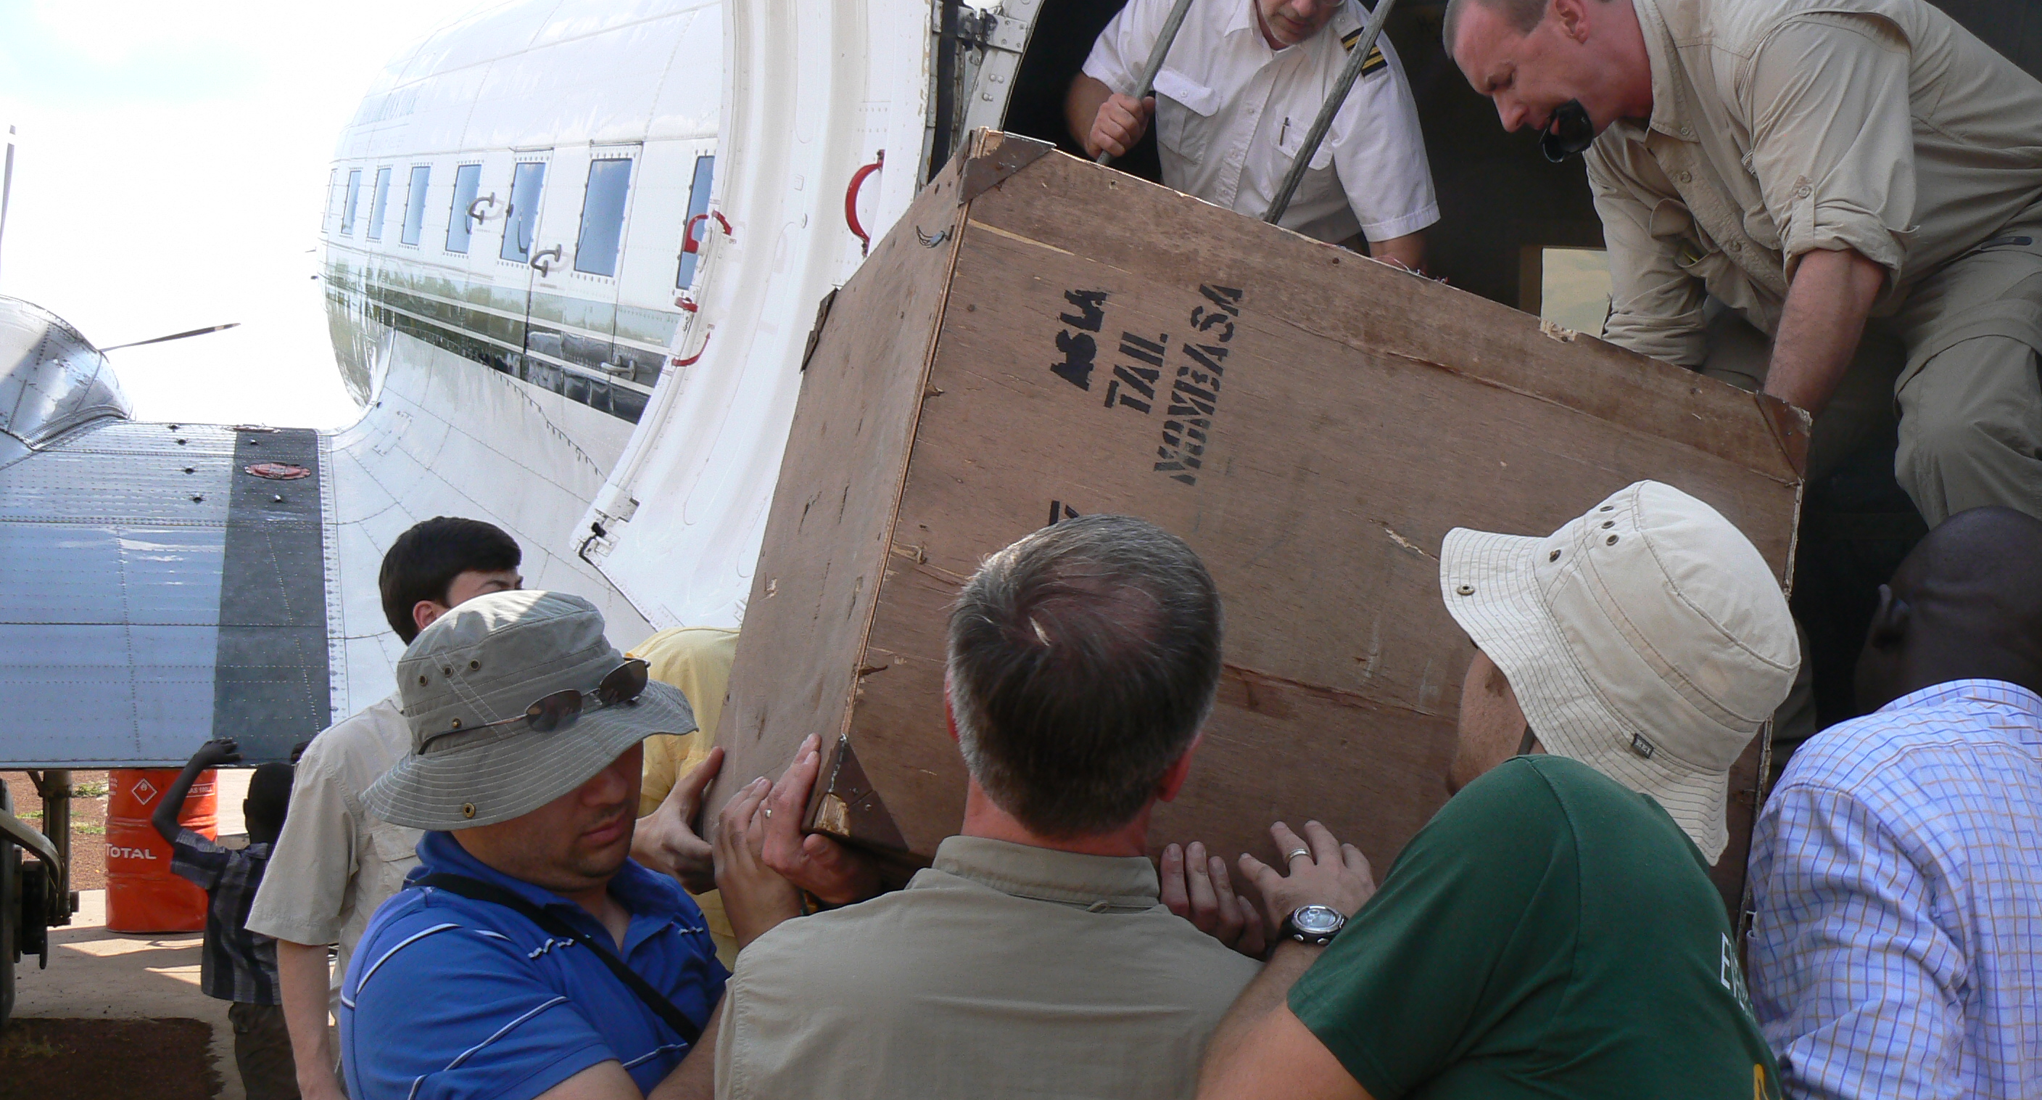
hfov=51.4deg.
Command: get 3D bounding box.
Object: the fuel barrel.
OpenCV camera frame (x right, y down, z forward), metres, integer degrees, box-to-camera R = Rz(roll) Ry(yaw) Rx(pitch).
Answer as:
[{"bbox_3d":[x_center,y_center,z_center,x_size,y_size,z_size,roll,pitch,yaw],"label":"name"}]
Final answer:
[{"bbox_3d":[-4.792,1.663,11.850,0.590,0.885,0.590,1,-2,-22],"label":"fuel barrel"}]

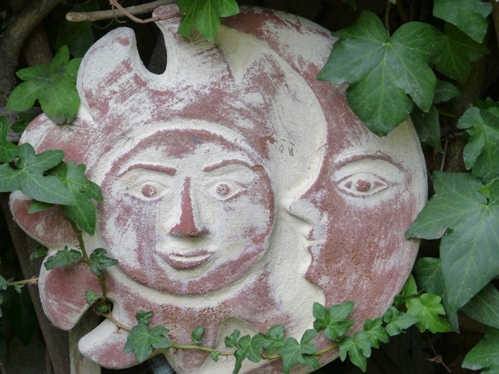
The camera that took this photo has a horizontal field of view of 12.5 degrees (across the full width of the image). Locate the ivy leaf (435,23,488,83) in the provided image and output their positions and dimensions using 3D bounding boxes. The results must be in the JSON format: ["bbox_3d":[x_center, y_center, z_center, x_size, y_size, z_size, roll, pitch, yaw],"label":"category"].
[{"bbox_3d":[0.164,-0.107,1.790,0.050,0.052,0.015,0,6,0],"label":"ivy leaf"}]

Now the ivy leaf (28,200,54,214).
[{"bbox_3d":[-0.156,0.013,1.720,0.023,0.015,0.007,0,6,0],"label":"ivy leaf"}]

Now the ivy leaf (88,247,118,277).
[{"bbox_3d":[-0.101,0.052,1.585,0.020,0.020,0.007,-1,-30,-5],"label":"ivy leaf"}]

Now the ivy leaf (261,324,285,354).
[{"bbox_3d":[0.017,0.115,1.720,0.018,0.023,0.007,0,6,0],"label":"ivy leaf"}]

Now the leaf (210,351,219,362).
[{"bbox_3d":[-0.027,0.129,1.730,0.006,0.009,0.004,0,6,0],"label":"leaf"}]

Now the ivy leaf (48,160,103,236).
[{"bbox_3d":[-0.132,0.008,1.710,0.044,0.056,0.015,0,6,0],"label":"ivy leaf"}]

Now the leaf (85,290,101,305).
[{"bbox_3d":[-0.119,0.084,1.730,0.011,0.011,0.005,0,6,0],"label":"leaf"}]

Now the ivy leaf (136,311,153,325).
[{"bbox_3d":[-0.073,0.091,1.585,0.012,0.011,0.004,0,-30,0],"label":"ivy leaf"}]

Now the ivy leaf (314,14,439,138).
[{"bbox_3d":[0.088,-0.078,1.560,0.084,0.087,0.019,0,-18,0],"label":"ivy leaf"}]

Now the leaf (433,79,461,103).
[{"bbox_3d":[0.137,-0.068,1.620,0.028,0.018,0.006,-1,-20,-10],"label":"leaf"}]

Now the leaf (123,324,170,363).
[{"bbox_3d":[-0.078,0.117,1.720,0.036,0.030,0.010,0,6,0],"label":"leaf"}]

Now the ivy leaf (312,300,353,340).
[{"bbox_3d":[0.059,0.093,1.580,0.029,0.027,0.008,0,-20,0],"label":"ivy leaf"}]

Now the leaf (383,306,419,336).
[{"bbox_3d":[0.106,0.094,1.590,0.025,0.021,0.007,-1,-25,-10],"label":"leaf"}]

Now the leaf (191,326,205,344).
[{"bbox_3d":[-0.039,0.113,1.730,0.011,0.014,0.005,0,6,0],"label":"leaf"}]

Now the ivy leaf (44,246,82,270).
[{"bbox_3d":[-0.129,0.050,1.580,0.026,0.007,0.018,1,50,5],"label":"ivy leaf"}]

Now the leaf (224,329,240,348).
[{"bbox_3d":[-0.012,0.106,1.585,0.011,0.013,0.005,1,-20,10],"label":"leaf"}]

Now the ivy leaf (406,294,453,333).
[{"bbox_3d":[0.127,0.089,1.600,0.032,0.028,0.007,-1,-20,-10],"label":"ivy leaf"}]

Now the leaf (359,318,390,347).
[{"bbox_3d":[0.095,0.111,1.730,0.023,0.023,0.008,0,6,0],"label":"leaf"}]

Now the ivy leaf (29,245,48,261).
[{"bbox_3d":[-0.150,0.047,1.620,0.013,0.012,0.004,0,-25,0],"label":"ivy leaf"}]

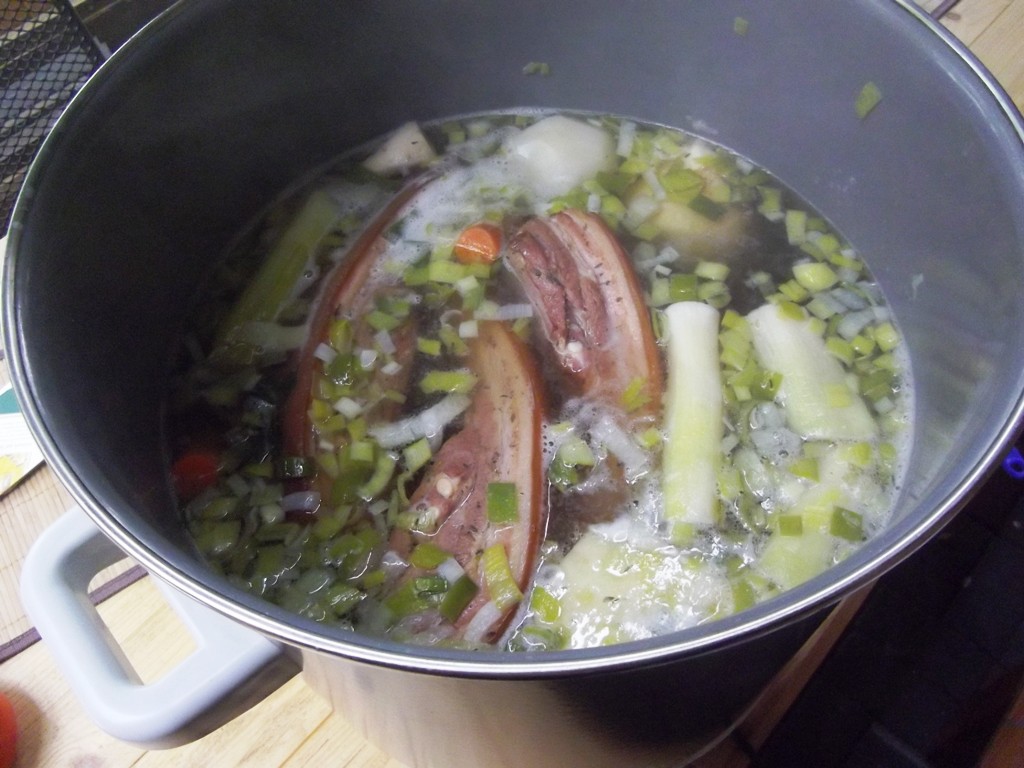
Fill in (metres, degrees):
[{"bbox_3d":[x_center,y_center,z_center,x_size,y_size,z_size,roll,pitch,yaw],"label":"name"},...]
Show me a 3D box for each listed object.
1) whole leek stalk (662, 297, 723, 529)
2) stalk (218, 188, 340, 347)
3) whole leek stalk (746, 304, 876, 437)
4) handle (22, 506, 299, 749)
[{"bbox_3d":[0.071,0.009,0.314,0.021,0.021,0.098,5,58,6],"label":"whole leek stalk"},{"bbox_3d":[-0.105,-0.055,0.372,0.020,0.019,0.089,14,59,11],"label":"stalk"},{"bbox_3d":[0.119,-0.006,0.325,0.028,0.025,0.063,-13,58,-5],"label":"whole leek stalk"},{"bbox_3d":[-0.119,0.070,0.259,0.053,0.029,0.096,-38,64,-20],"label":"handle"}]

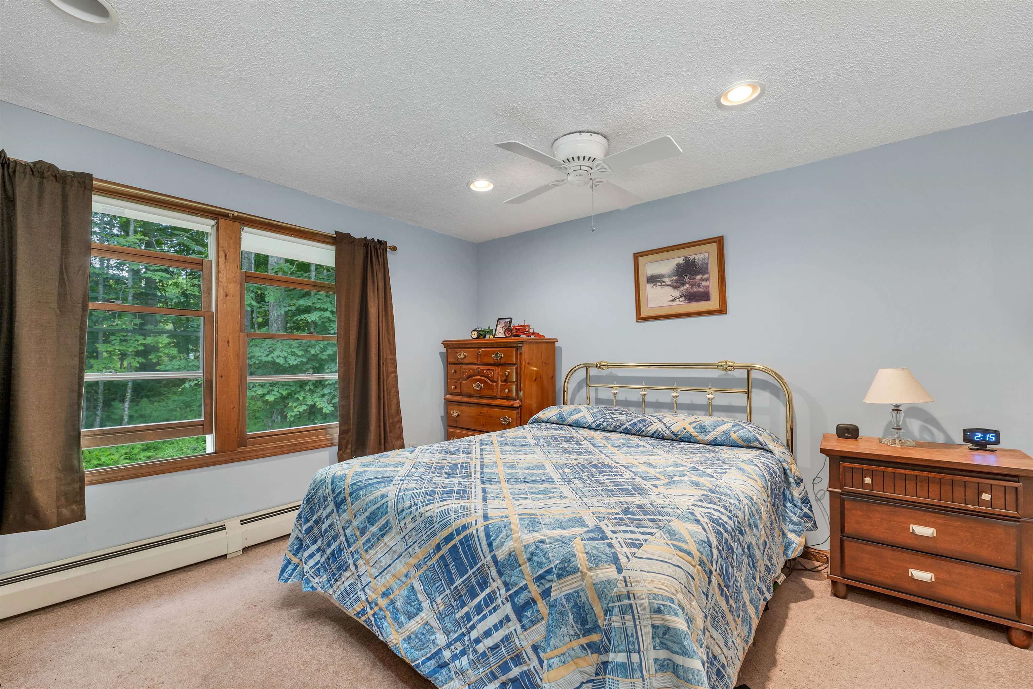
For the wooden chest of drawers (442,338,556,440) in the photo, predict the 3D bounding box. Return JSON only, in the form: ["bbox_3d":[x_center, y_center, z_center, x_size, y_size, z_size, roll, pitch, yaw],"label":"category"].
[{"bbox_3d":[-0.158,0.639,3.639,0.953,1.358,0.514,-2,-3,38],"label":"wooden chest of drawers"}]

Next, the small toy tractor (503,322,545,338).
[{"bbox_3d":[0.072,-0.117,3.473,0.333,0.145,0.141,-2,-3,38],"label":"small toy tractor"}]

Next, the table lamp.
[{"bbox_3d":[2.021,0.329,2.138,0.274,0.395,0.274,-2,-3,38],"label":"table lamp"}]

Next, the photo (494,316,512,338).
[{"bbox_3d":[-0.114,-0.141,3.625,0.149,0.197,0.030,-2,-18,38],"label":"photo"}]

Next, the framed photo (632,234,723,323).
[{"bbox_3d":[1.200,-0.465,2.988,0.643,0.551,0.030,-4,-4,37],"label":"framed photo"}]

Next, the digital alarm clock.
[{"bbox_3d":[2.325,0.474,2.009,0.136,0.099,0.066,-1,-2,22],"label":"digital alarm clock"}]

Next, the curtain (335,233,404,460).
[{"bbox_3d":[-1.170,0.033,3.228,0.131,1.794,0.615,-2,-3,40],"label":"curtain"}]

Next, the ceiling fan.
[{"bbox_3d":[0.349,-1.010,2.244,1.038,0.282,1.038,2,-3,-44],"label":"ceiling fan"}]

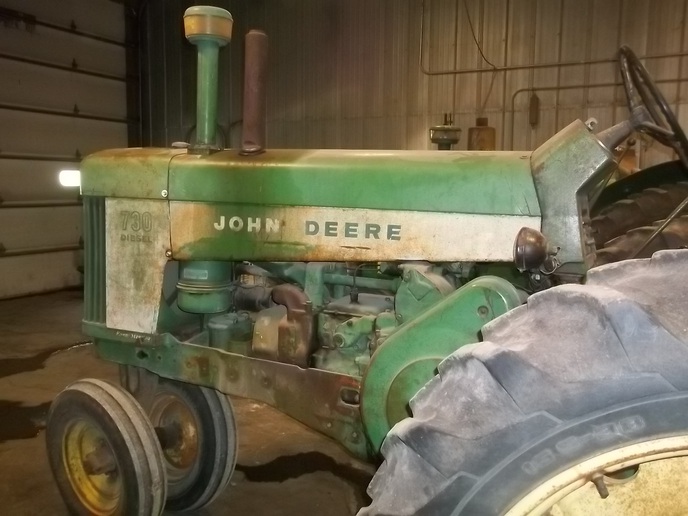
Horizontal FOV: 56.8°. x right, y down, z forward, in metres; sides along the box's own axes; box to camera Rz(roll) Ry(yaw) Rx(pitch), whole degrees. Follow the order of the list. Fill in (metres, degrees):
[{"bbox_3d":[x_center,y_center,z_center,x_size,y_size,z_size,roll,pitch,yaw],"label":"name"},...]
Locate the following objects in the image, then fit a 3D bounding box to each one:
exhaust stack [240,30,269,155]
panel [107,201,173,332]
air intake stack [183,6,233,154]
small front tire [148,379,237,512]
[{"bbox_3d":[-0.323,-0.599,2.315,0.097,0.432,0.097,6,8,31],"label":"exhaust stack"},{"bbox_3d":[-0.798,0.038,2.485,0.375,0.534,0.040,6,8,31],"label":"panel"},{"bbox_3d":[-0.522,-0.673,2.431,0.196,0.532,0.196,6,8,31],"label":"air intake stack"},{"bbox_3d":[-0.803,0.853,3.088,0.719,0.719,0.180,6,2,37],"label":"small front tire"}]

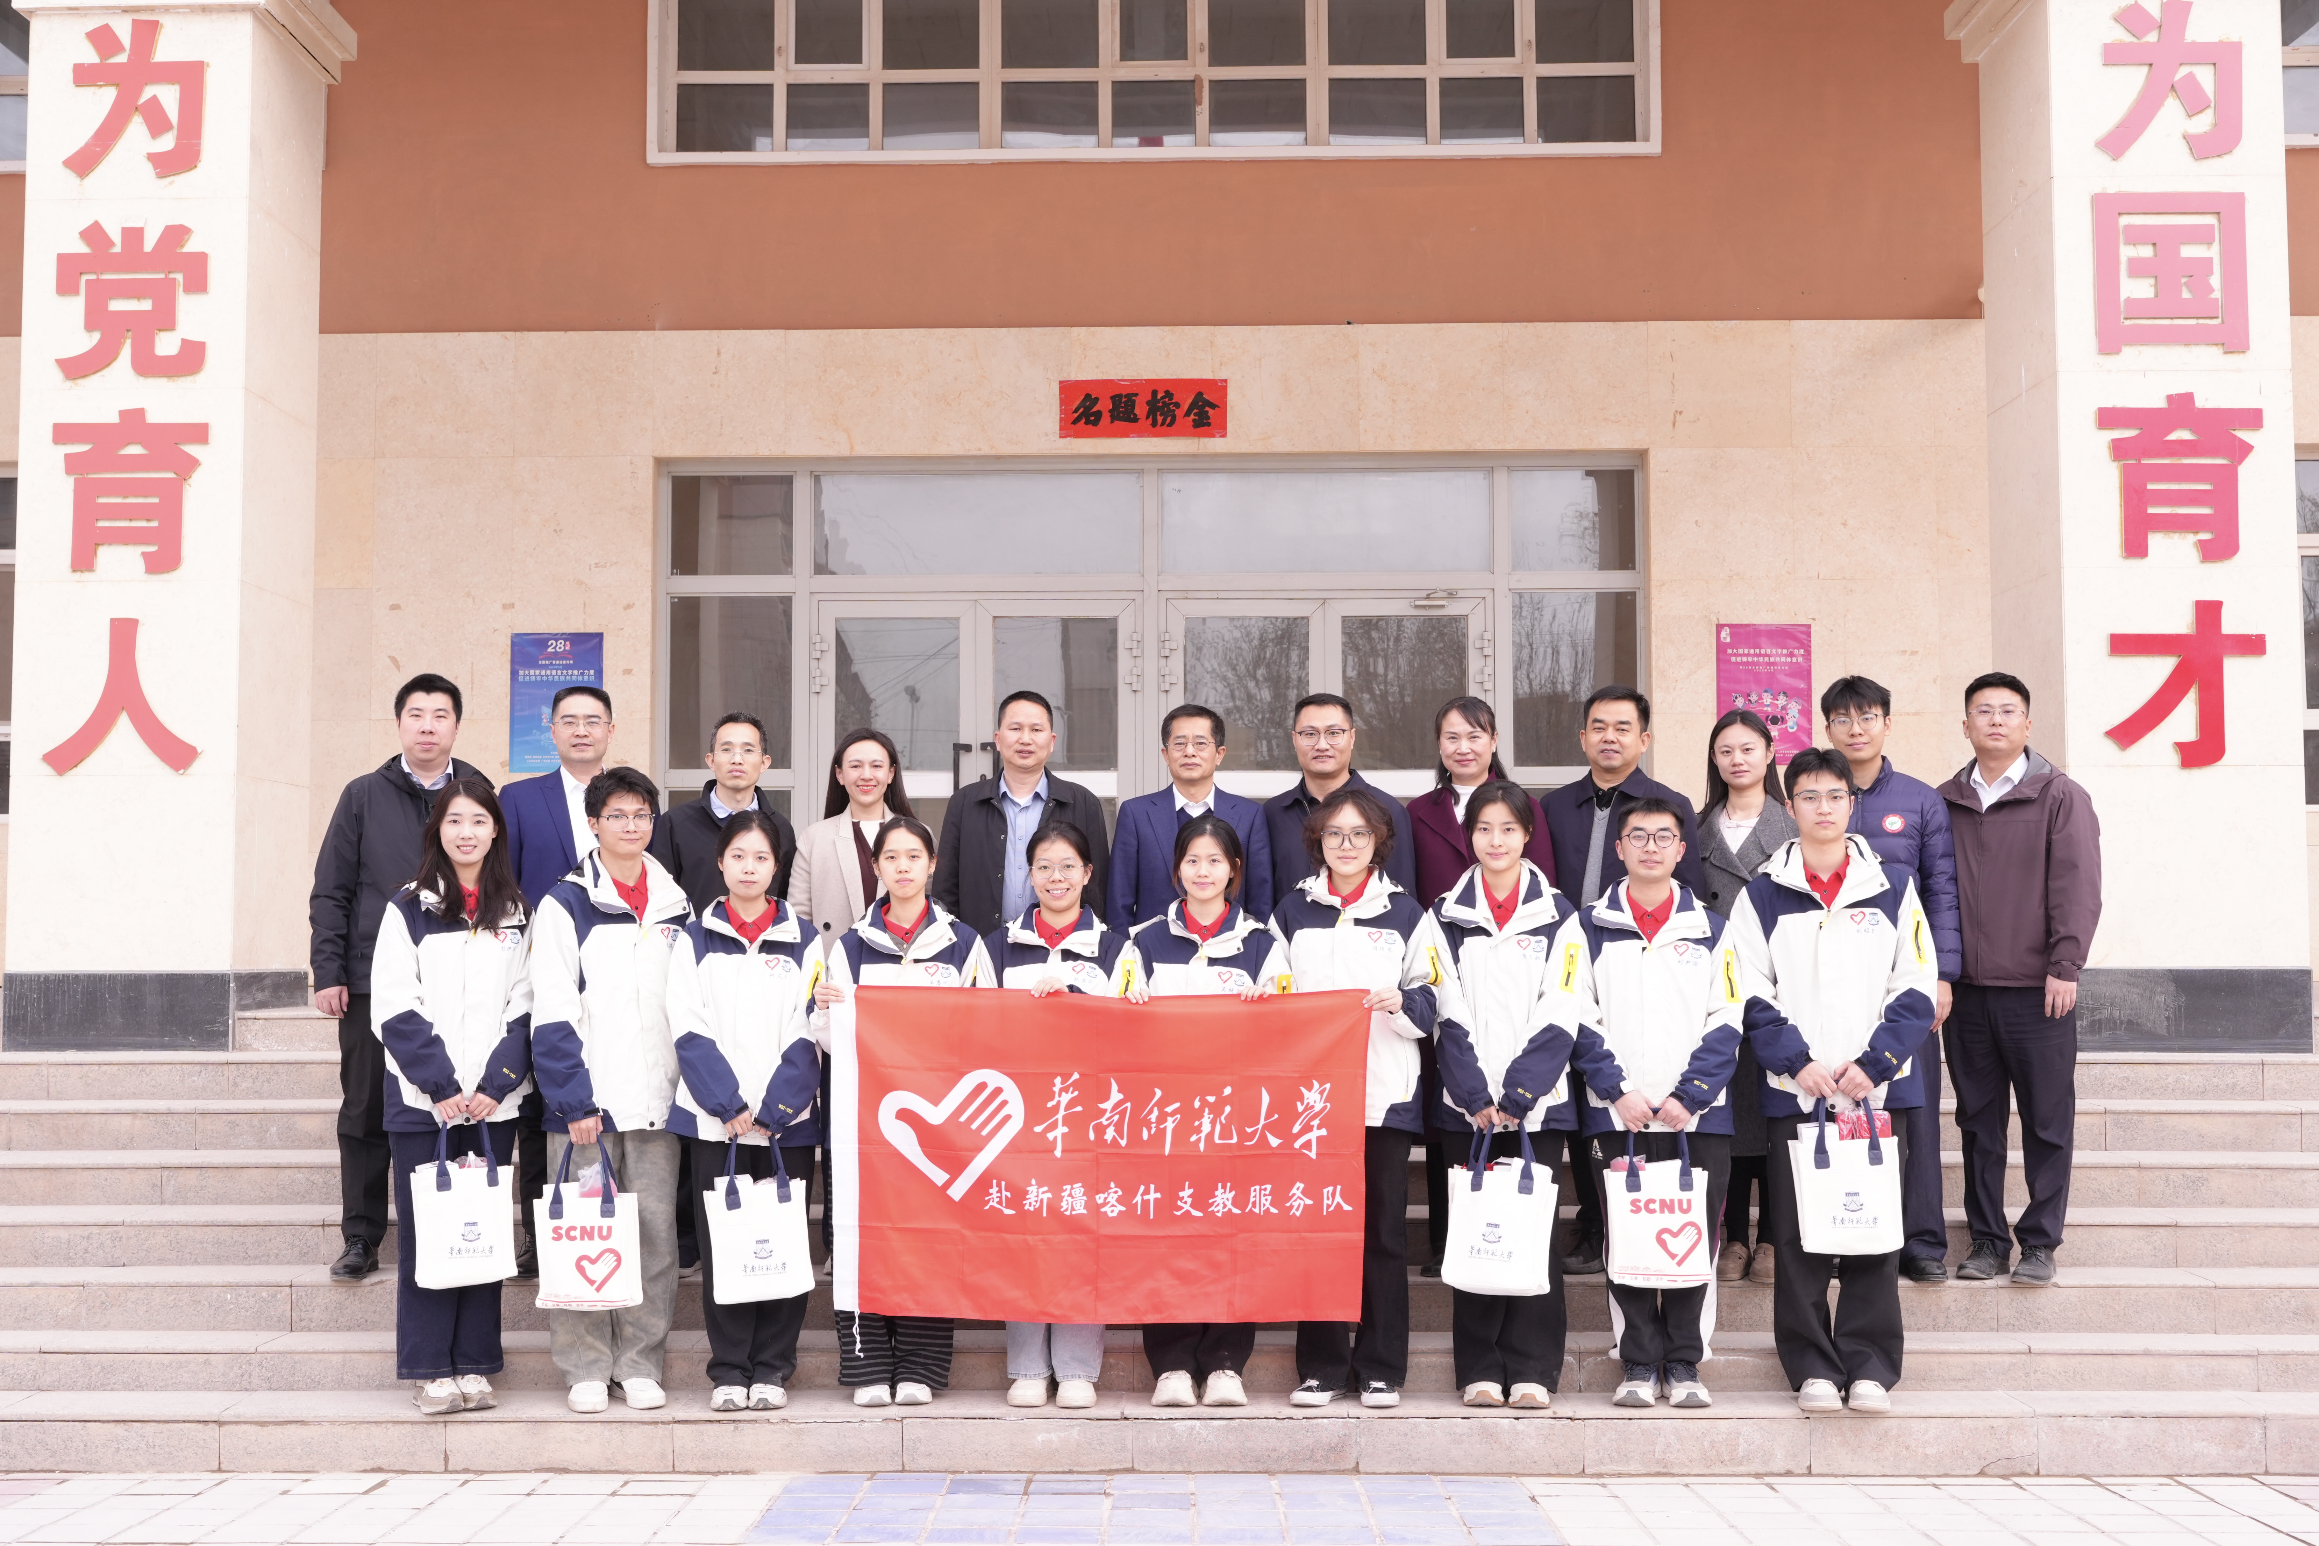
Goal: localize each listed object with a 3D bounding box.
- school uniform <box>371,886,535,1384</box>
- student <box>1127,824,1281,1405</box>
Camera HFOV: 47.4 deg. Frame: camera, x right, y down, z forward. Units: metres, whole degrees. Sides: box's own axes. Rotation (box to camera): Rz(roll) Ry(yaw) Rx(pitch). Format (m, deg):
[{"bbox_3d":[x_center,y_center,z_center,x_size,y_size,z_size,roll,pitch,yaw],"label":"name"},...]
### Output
[{"bbox_3d":[-1.952,0.998,7.296,0.440,1.365,0.310,1,-4,-18],"label":"school uniform"},{"bbox_3d":[0.125,0.918,7.302,0.430,1.608,0.360,0,-4,0],"label":"student"}]

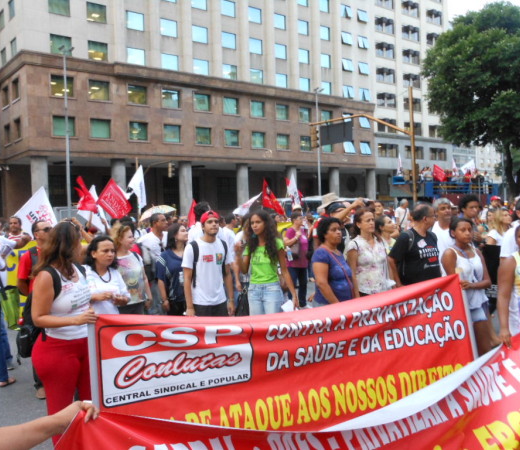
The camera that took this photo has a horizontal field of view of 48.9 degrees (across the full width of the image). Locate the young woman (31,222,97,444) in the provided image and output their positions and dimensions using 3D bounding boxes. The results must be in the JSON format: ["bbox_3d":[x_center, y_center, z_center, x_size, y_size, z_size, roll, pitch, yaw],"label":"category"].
[{"bbox_3d":[-1.184,0.785,3.517,0.420,1.614,0.470,-1,1,31],"label":"young woman"}]

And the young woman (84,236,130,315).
[{"bbox_3d":[-1.075,0.819,4.169,0.500,1.520,0.360,-2,2,-27],"label":"young woman"}]

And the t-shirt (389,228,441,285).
[{"bbox_3d":[1.468,0.354,5.400,0.520,0.700,0.330,-3,2,-38],"label":"t-shirt"}]

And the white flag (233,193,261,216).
[{"bbox_3d":[-0.271,-0.412,11.493,0.580,0.480,0.220,0,3,0],"label":"white flag"}]

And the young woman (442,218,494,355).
[{"bbox_3d":[1.810,0.705,4.966,0.460,1.533,0.320,-2,1,-3],"label":"young woman"}]

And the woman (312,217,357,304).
[{"bbox_3d":[0.732,0.765,5.543,0.470,1.610,0.330,-3,4,-45],"label":"woman"}]

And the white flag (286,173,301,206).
[{"bbox_3d":[1.083,-1.148,18.500,0.480,1.100,0.350,-2,1,-18],"label":"white flag"}]

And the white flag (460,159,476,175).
[{"bbox_3d":[13.073,-3.678,35.865,1.000,0.950,0.300,0,3,0],"label":"white flag"}]

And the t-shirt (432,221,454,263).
[{"bbox_3d":[2.104,0.297,6.522,0.520,0.680,0.290,0,3,-5],"label":"t-shirt"}]

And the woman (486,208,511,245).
[{"bbox_3d":[3.139,0.592,7.414,0.340,1.610,0.460,-1,2,30],"label":"woman"}]

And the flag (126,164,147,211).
[{"bbox_3d":[-3.131,-0.951,14.500,0.520,1.150,0.400,-2,1,-18],"label":"flag"}]

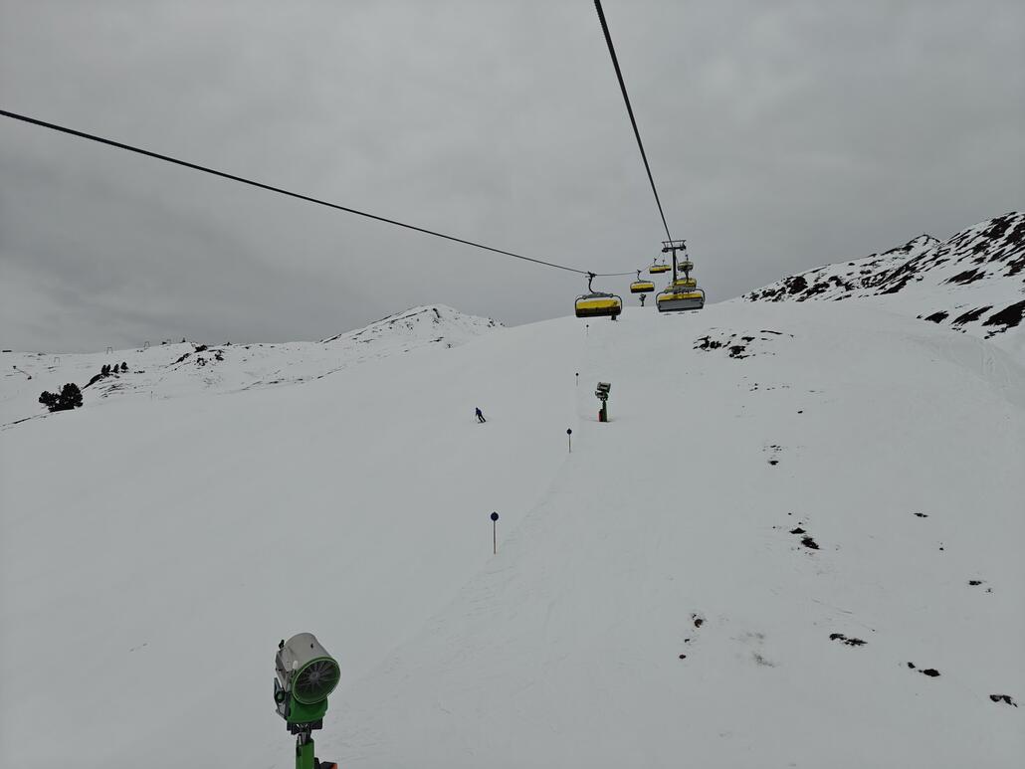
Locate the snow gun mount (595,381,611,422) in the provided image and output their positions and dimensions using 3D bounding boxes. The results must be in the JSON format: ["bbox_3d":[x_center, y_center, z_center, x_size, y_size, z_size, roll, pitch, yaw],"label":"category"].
[{"bbox_3d":[9.357,1.790,70.000,1.600,4.150,1.300,0,-4,-18],"label":"snow gun mount"}]

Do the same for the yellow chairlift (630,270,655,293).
[{"bbox_3d":[17.460,-13.845,91.300,3.250,3.200,1.800,-2,-4,14],"label":"yellow chairlift"}]

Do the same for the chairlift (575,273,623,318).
[{"bbox_3d":[6.034,-6.151,47.200,3.250,3.200,1.800,-2,-4,14],"label":"chairlift"}]

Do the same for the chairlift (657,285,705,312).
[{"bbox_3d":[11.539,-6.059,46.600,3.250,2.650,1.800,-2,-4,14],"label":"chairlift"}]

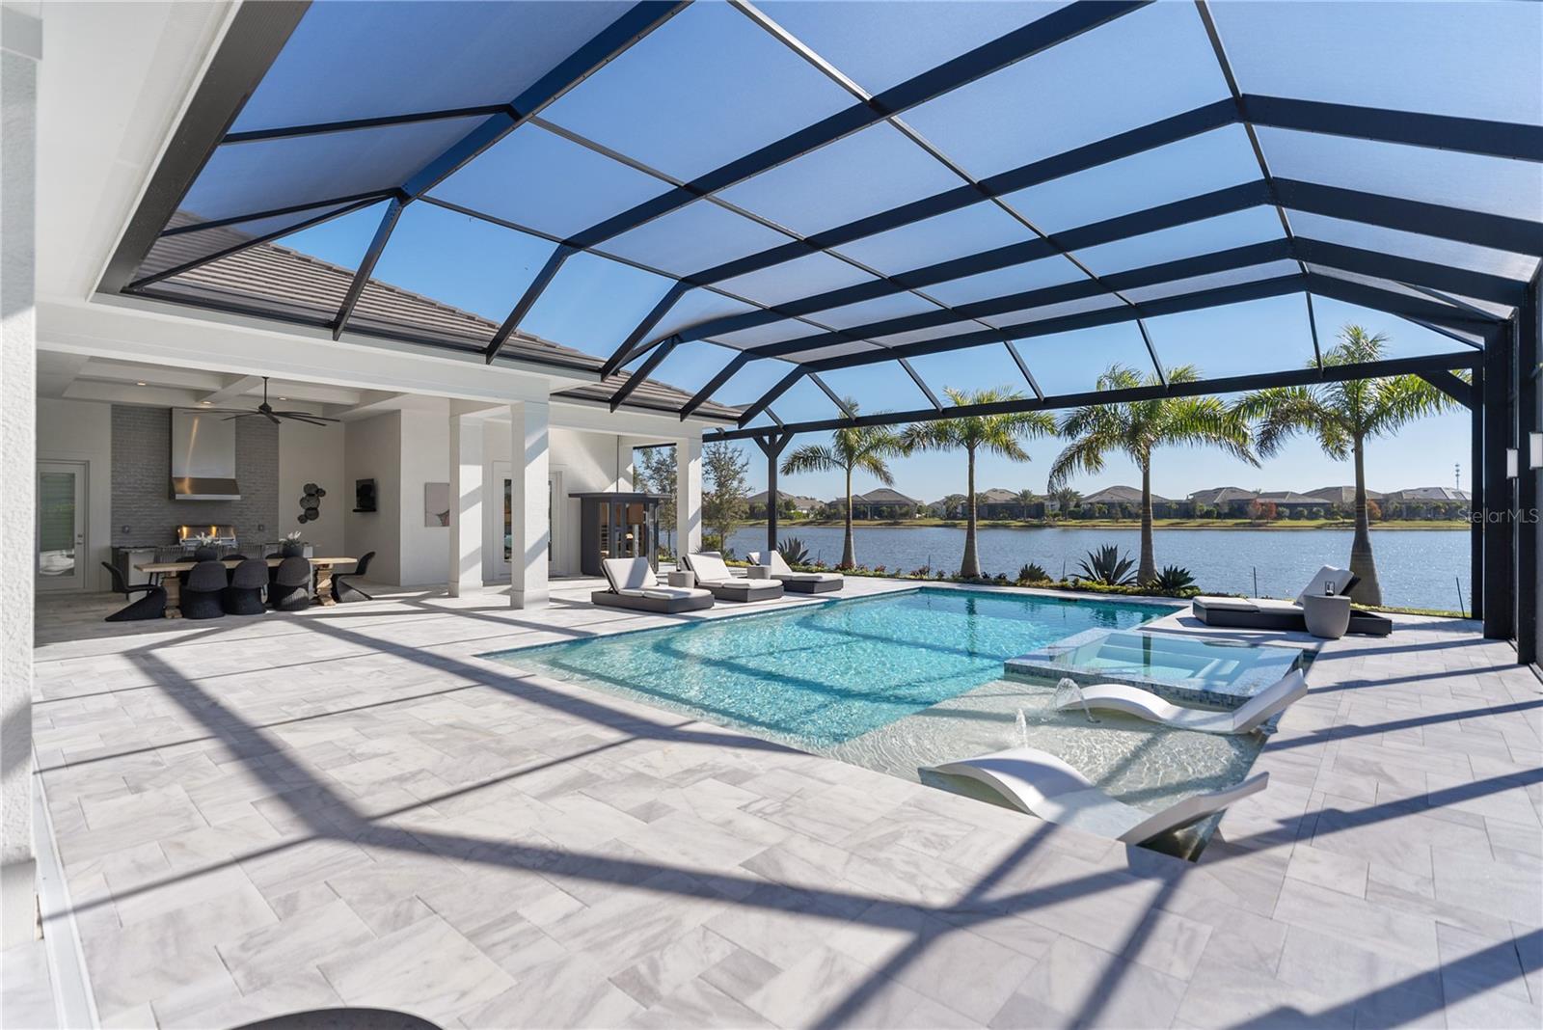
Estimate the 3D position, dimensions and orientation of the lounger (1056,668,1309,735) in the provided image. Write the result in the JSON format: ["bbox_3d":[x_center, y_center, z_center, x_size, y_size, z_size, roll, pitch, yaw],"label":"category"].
[{"bbox_3d":[3.409,1.562,5.789,1.793,0.636,0.621,0,0,34],"label":"lounger"}]

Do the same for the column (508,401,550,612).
[{"bbox_3d":[-3.960,-0.155,11.217,0.430,3.320,0.430,0,1,41],"label":"column"}]

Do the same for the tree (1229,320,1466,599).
[{"bbox_3d":[9.980,-0.840,11.900,3.300,4.860,3.300,0,0,40],"label":"tree"}]

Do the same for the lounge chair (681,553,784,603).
[{"bbox_3d":[-0.790,1.120,12.850,1.860,0.780,0.950,0,0,42],"label":"lounge chair"}]

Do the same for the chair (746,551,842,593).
[{"bbox_3d":[0.356,1.121,13.912,1.870,0.720,0.960,0,0,37],"label":"chair"}]

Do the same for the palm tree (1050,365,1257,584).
[{"bbox_3d":[8.046,-0.800,14.700,3.900,4.750,3.800,0,0,29],"label":"palm tree"}]

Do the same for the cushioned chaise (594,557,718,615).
[{"bbox_3d":[-1.998,1.141,11.365,1.870,0.720,0.960,0,0,36],"label":"cushioned chaise"}]

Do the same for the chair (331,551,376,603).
[{"bbox_3d":[-7.400,1.080,12.120,0.500,0.860,0.620,0,0,42],"label":"chair"}]

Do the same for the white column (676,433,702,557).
[{"bbox_3d":[-2.031,-0.197,17.016,0.430,3.320,0.430,0,1,41],"label":"white column"}]

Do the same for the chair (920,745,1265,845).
[{"bbox_3d":[1.766,1.577,3.976,0.621,0.636,1.793,0,0,-30],"label":"chair"}]

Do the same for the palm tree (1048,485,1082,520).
[{"bbox_3d":[57.800,-2.450,135.000,6.000,6.600,6.000,0,0,23],"label":"palm tree"}]

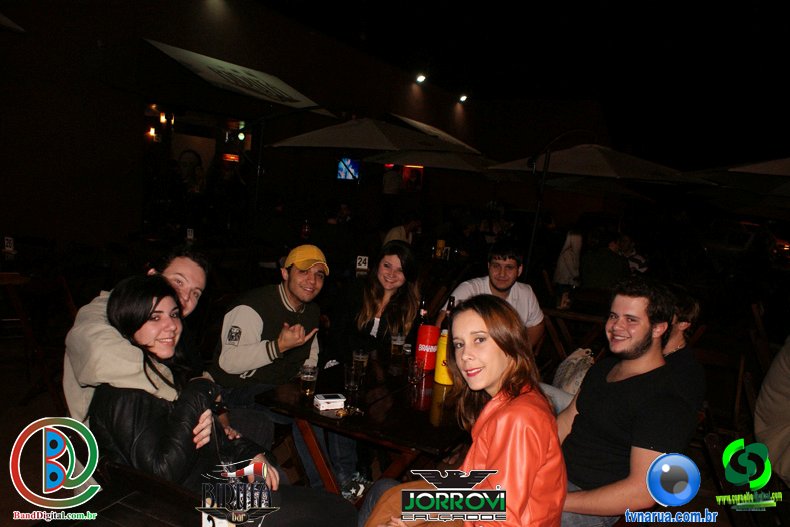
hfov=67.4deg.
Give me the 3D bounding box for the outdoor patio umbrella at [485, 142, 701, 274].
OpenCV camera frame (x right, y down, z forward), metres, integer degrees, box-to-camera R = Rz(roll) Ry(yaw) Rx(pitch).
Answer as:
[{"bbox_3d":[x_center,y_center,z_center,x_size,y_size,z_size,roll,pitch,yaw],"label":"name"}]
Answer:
[{"bbox_3d":[3.245,-0.858,9.825,2.950,2.600,2.700,-1,8,-33],"label":"outdoor patio umbrella"}]

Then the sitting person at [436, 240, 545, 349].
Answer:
[{"bbox_3d":[0.471,0.506,2.949,0.600,1.220,0.800,6,7,17],"label":"sitting person"}]

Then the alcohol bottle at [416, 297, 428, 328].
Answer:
[{"bbox_3d":[0.114,0.277,2.400,0.075,0.290,0.075,4,7,0],"label":"alcohol bottle"}]

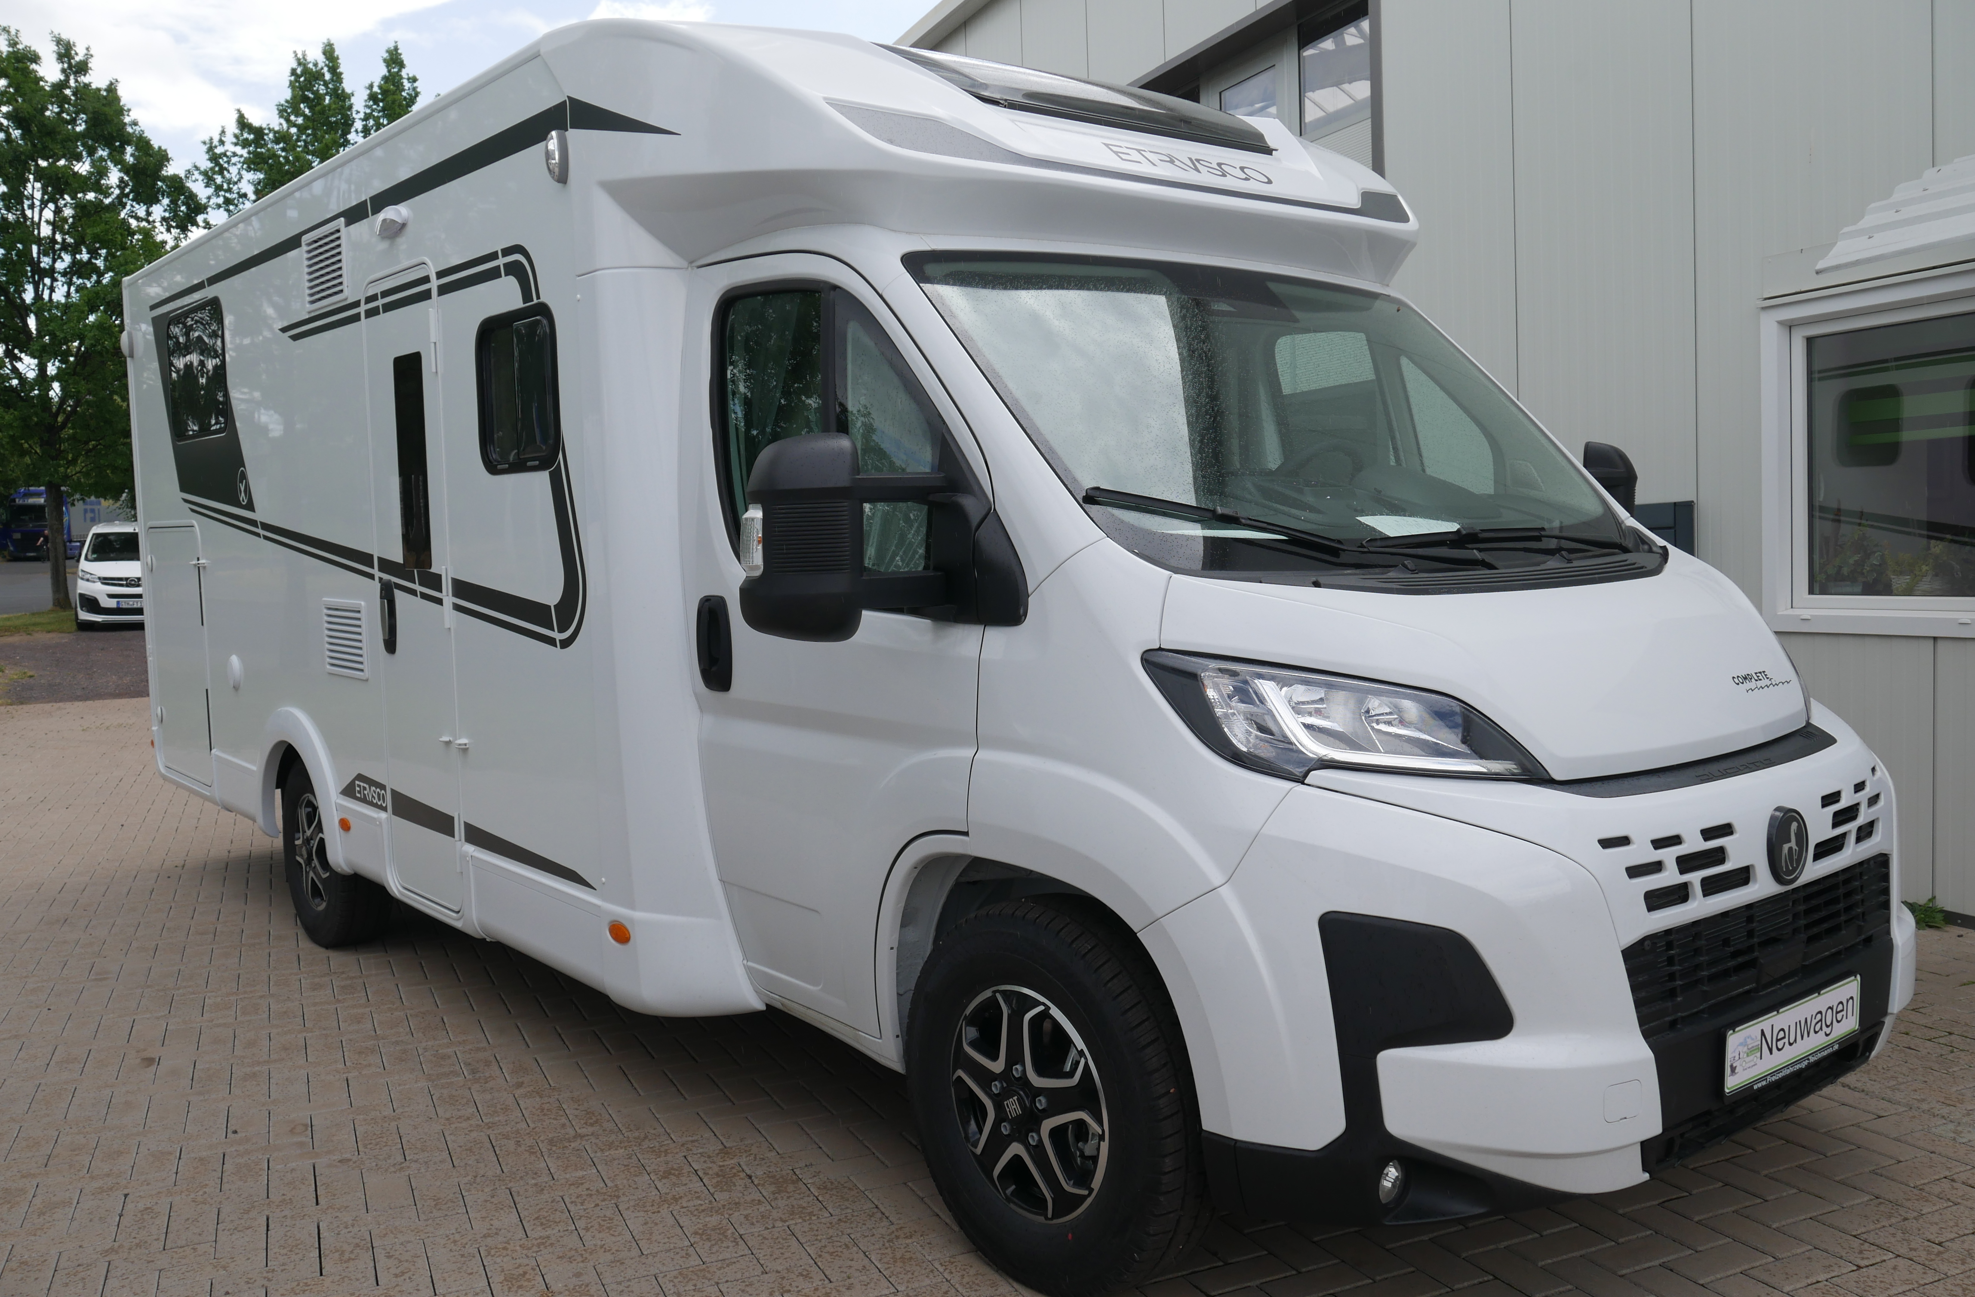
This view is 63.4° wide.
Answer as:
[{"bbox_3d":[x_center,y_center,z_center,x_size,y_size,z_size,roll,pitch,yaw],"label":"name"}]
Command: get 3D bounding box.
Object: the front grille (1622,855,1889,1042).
[{"bbox_3d":[1.418,0.530,2.905,1.020,0.180,0.080,-5,6,-39],"label":"front grille"}]

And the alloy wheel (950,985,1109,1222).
[{"bbox_3d":[0.129,0.855,3.074,0.160,0.438,0.438,-5,6,-39],"label":"alloy wheel"}]

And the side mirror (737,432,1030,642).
[{"bbox_3d":[-0.196,-0.192,2.874,0.470,0.375,0.270,-5,6,-39],"label":"side mirror"}]

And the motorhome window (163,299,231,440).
[{"bbox_3d":[-3.315,-1.154,6.701,0.040,0.540,0.930,-5,6,-39],"label":"motorhome window"}]

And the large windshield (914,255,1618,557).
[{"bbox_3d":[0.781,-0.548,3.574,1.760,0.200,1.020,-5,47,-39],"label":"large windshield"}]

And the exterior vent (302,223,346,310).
[{"bbox_3d":[-2.213,-1.271,5.334,0.030,0.255,0.415,-5,6,-39],"label":"exterior vent"}]

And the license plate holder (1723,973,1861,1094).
[{"bbox_3d":[1.454,0.692,2.878,0.530,0.130,0.025,-5,6,-39],"label":"license plate holder"}]

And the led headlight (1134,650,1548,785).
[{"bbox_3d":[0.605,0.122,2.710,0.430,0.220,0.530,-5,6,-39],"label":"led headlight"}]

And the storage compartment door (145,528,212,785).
[{"bbox_3d":[-3.665,0.005,7.274,0.040,1.150,0.920,-5,6,-39],"label":"storage compartment door"}]

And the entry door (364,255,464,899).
[{"bbox_3d":[-1.762,-0.185,4.917,0.050,1.900,0.610,-5,6,-39],"label":"entry door"}]

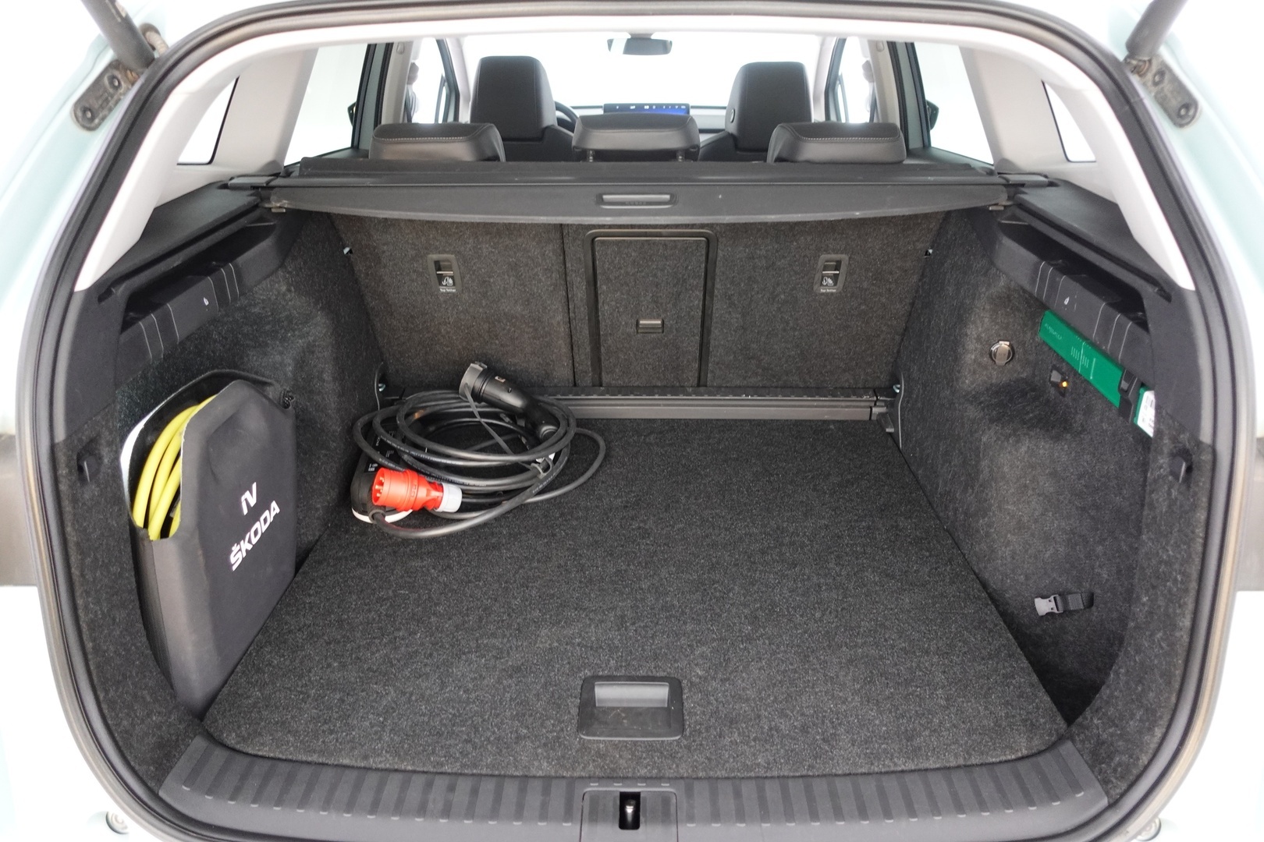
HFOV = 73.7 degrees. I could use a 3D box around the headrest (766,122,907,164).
[{"bbox_3d":[0.365,-0.466,1.517,0.243,0.130,0.130,0,26,1],"label":"headrest"}]

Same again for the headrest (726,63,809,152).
[{"bbox_3d":[0.378,-0.864,2.340,0.243,0.228,0.135,0,34,1],"label":"headrest"}]

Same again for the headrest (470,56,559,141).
[{"bbox_3d":[-0.322,-0.895,2.339,0.243,0.228,0.135,0,34,1],"label":"headrest"}]

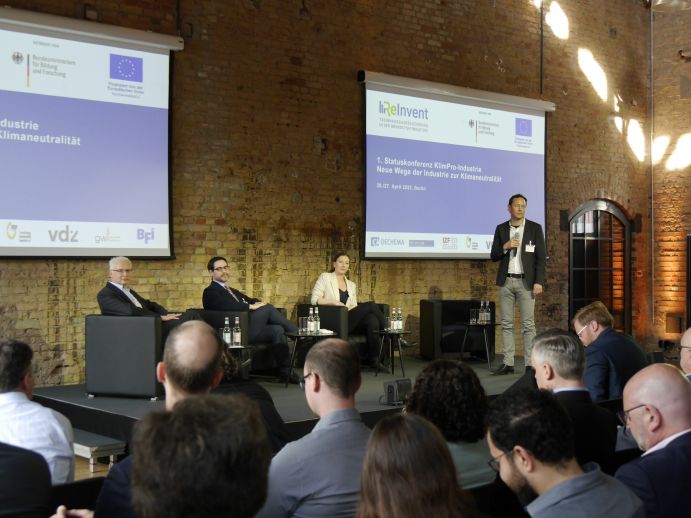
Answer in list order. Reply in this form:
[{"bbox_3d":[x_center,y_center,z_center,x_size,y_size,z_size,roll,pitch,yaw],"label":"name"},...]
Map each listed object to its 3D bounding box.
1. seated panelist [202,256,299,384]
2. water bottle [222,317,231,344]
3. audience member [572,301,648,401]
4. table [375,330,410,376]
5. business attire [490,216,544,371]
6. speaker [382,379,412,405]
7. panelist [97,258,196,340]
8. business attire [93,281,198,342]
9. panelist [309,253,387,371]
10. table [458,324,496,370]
[{"bbox_3d":[-0.820,0.543,9.690,1.040,1.150,0.600,0,0,30],"label":"seated panelist"},{"bbox_3d":[-0.940,0.570,8.220,0.059,0.222,0.059,0,0,0],"label":"water bottle"},{"bbox_3d":[1.440,0.909,5.700,0.850,1.340,0.560,0,0,43],"label":"audience member"},{"bbox_3d":[0.467,0.960,10.476,0.410,0.450,0.410,0,0,0],"label":"table"},{"bbox_3d":[1.716,0.352,10.300,0.560,1.510,0.380,0,0,12],"label":"business attire"},{"bbox_3d":[0.400,1.025,8.000,0.170,0.200,0.160,0,0,-42],"label":"speaker"},{"bbox_3d":[-1.500,0.545,8.570,1.000,1.140,0.600,0,0,27],"label":"panelist"},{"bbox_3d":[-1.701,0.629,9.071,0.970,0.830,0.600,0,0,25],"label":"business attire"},{"bbox_3d":[0.154,0.552,10.988,0.580,1.260,0.900,0,0,-43],"label":"panelist"},{"bbox_3d":[1.450,0.952,11.275,0.460,0.470,0.460,0,0,0],"label":"table"}]

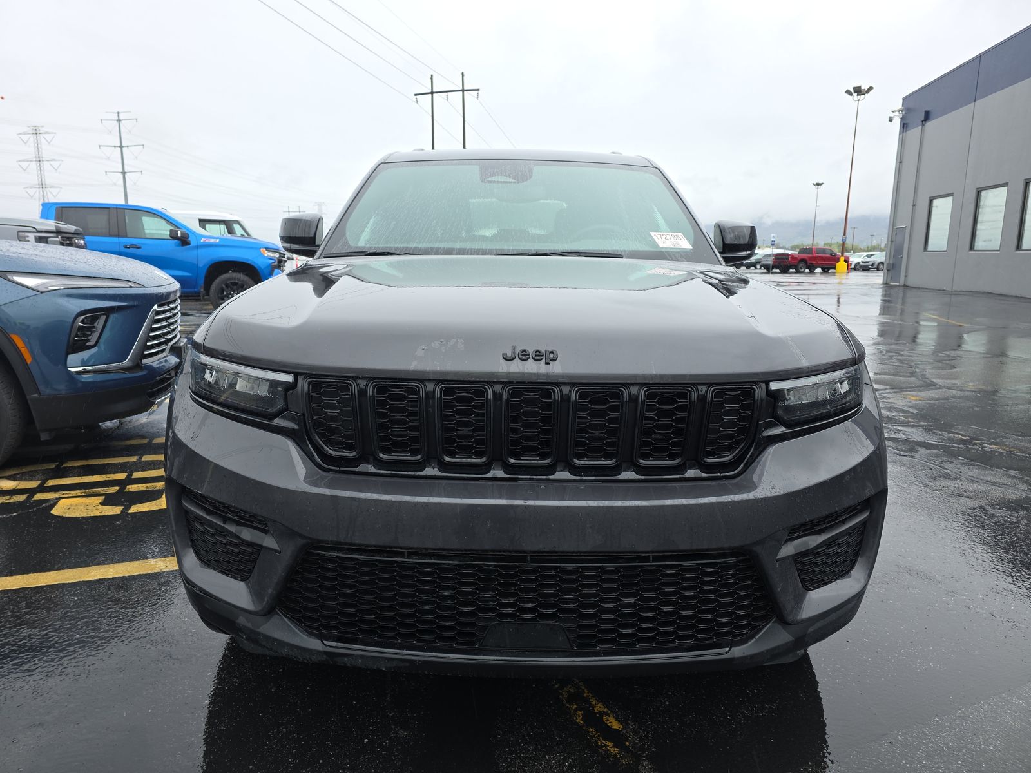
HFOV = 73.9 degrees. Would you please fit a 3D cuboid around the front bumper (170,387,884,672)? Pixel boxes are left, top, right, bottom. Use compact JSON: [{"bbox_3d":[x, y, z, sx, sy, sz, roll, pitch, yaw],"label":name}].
[{"bbox_3d":[0.033,0.312,1.758,1.900,0.720,0.490,1,11,-1],"label":"front bumper"}]

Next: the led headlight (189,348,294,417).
[{"bbox_3d":[-0.687,-0.014,1.714,0.350,0.140,0.310,1,11,-1],"label":"led headlight"}]

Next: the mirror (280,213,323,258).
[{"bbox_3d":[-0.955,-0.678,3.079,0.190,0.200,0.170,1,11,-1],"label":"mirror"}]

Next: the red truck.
[{"bbox_3d":[24.982,-10.550,57.195,6.300,2.060,2.040,-3,12,-18],"label":"red truck"}]

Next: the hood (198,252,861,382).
[{"bbox_3d":[0.035,-0.264,2.139,1.710,0.285,1.340,1,11,-1],"label":"hood"}]

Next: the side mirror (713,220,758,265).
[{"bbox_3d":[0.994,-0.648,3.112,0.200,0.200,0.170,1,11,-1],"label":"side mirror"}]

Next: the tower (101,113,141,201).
[{"bbox_3d":[-111.549,-59.129,197.721,13.800,38.722,2.000,2,11,5],"label":"tower"}]

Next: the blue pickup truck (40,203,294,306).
[{"bbox_3d":[-7.316,-2.336,12.666,5.900,1.980,2.060,-3,12,-19],"label":"blue pickup truck"}]

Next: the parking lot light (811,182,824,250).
[{"bbox_3d":[50.553,-27.654,116.381,2.100,13.543,2.100,1,11,0],"label":"parking lot light"}]

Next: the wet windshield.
[{"bbox_3d":[0.028,-0.789,3.010,1.660,0.510,0.890,1,11,-1],"label":"wet windshield"}]

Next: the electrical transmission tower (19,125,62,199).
[{"bbox_3d":[-140.118,-59.324,204.917,14.500,35.324,6.000,2,11,5],"label":"electrical transmission tower"}]

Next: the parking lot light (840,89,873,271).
[{"bbox_3d":[25.192,-15.417,51.410,2.100,13.543,2.100,1,11,0],"label":"parking lot light"}]

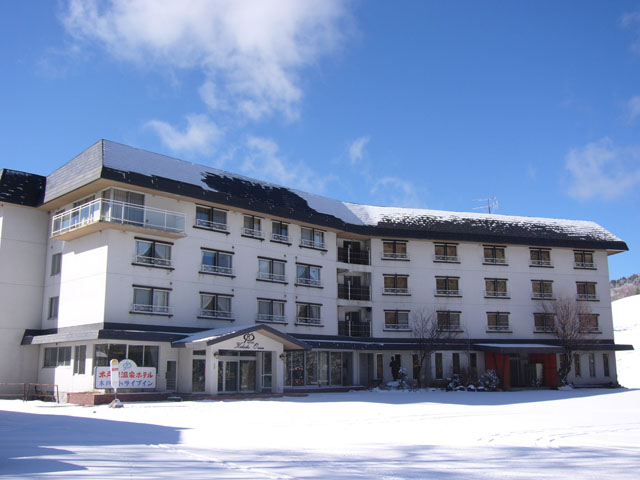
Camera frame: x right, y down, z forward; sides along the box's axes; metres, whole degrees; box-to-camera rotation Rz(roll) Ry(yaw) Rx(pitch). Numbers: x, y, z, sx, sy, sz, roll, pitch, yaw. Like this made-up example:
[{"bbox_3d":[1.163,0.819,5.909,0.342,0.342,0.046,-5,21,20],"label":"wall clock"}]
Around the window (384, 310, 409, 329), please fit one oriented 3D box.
[{"bbox_3d":[6.403,6.711,53.946,2.154,1.534,0.150,3,-12,-15],"label":"window"}]

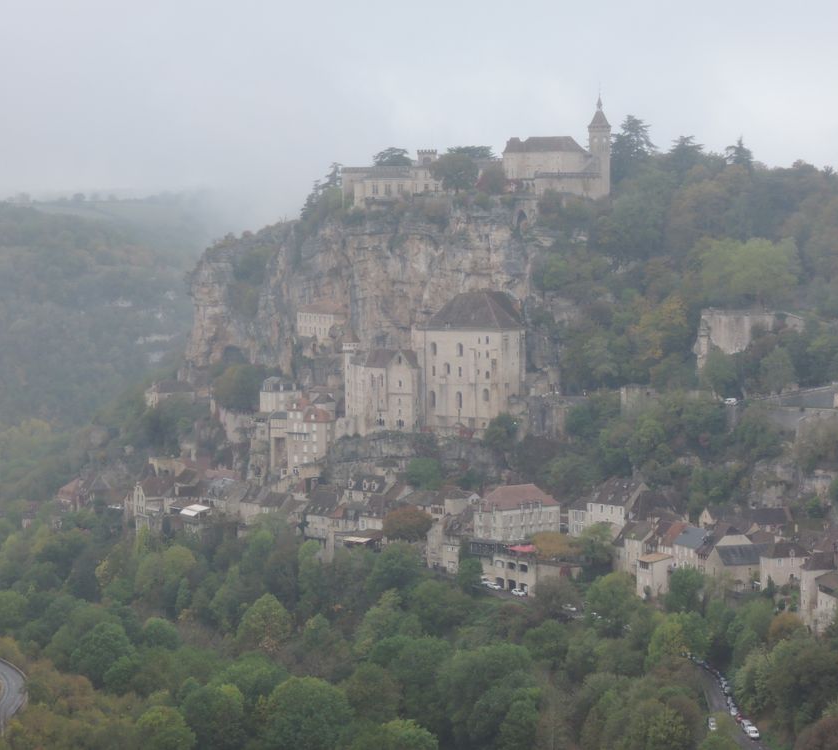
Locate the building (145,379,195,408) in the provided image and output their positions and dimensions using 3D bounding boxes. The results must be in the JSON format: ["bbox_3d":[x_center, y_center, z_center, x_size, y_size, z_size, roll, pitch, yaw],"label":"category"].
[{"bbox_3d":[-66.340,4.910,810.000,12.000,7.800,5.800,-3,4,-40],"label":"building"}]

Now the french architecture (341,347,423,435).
[{"bbox_3d":[-8.770,4.170,740.000,17.500,20.500,8.000,1,4,24],"label":"french architecture"}]

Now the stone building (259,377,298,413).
[{"bbox_3d":[-35.420,5.170,770.000,7.500,9.500,7.500,-2,4,-25],"label":"stone building"}]

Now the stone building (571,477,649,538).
[{"bbox_3d":[42.260,29.260,672.000,10.000,12.000,17.000,-3,4,-40],"label":"stone building"}]

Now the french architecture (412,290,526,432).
[{"bbox_3d":[12.200,-3.520,737.000,22.500,33.000,16.000,1,4,20],"label":"french architecture"}]

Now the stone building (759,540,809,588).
[{"bbox_3d":[75.530,39.550,627.000,8.800,9.300,6.600,-1,3,-16],"label":"stone building"}]

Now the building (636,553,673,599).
[{"bbox_3d":[48.950,41.850,632.000,4.900,9.000,6.200,-2,4,-28],"label":"building"}]

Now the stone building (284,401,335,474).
[{"bbox_3d":[-26.880,15.690,752.000,10.300,17.200,7.200,1,4,20],"label":"stone building"}]

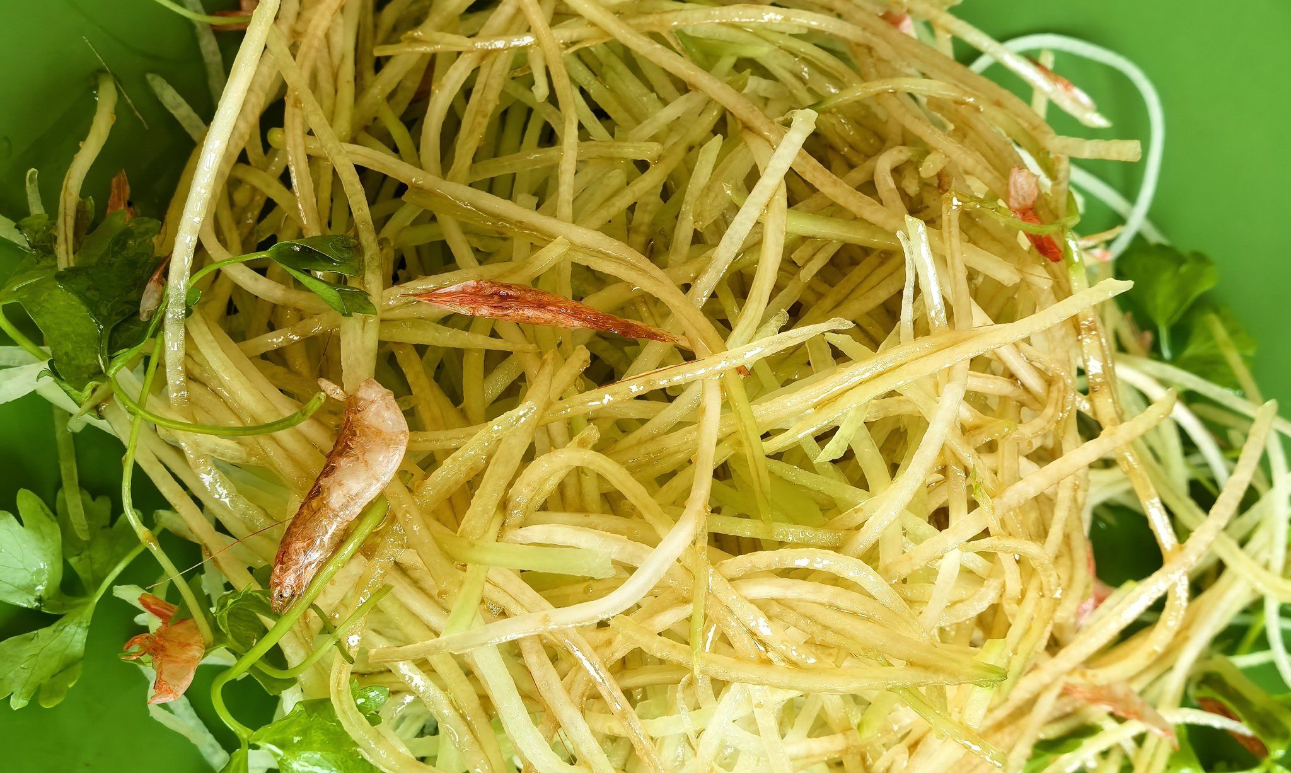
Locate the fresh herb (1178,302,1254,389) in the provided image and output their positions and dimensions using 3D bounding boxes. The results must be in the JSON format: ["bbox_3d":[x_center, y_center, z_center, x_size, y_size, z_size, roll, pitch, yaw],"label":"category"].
[{"bbox_3d":[0.104,-0.007,0.243,0.015,0.010,0.013,-30,79,-8],"label":"fresh herb"}]

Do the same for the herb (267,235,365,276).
[{"bbox_3d":[-0.050,-0.020,0.206,0.014,0.008,0.006,3,76,0],"label":"herb"}]

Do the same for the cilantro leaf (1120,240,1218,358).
[{"bbox_3d":[0.093,-0.016,0.240,0.017,0.010,0.020,-3,76,-2],"label":"cilantro leaf"}]

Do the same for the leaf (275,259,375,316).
[{"bbox_3d":[-0.049,-0.015,0.205,0.016,0.008,0.006,24,77,5],"label":"leaf"}]

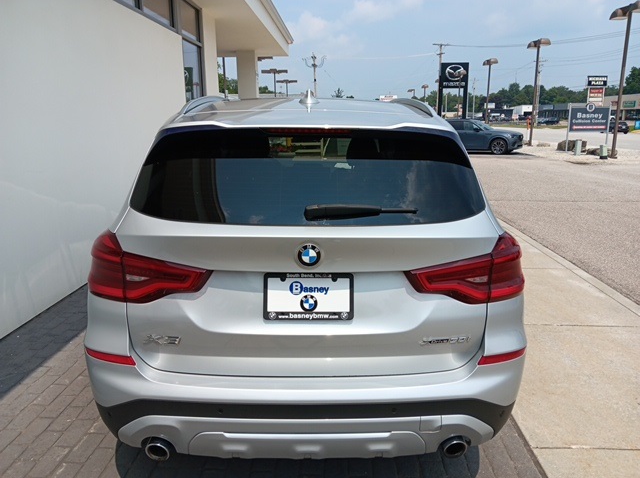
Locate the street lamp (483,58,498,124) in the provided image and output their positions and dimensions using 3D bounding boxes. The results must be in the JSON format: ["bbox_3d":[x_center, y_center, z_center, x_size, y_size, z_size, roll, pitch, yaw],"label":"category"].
[{"bbox_3d":[14.266,-11.681,40.903,1.350,6.700,0.420,11,17,39],"label":"street lamp"}]

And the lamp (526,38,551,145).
[{"bbox_3d":[13.943,-9.347,31.180,1.350,6.700,0.420,11,17,39],"label":"lamp"}]

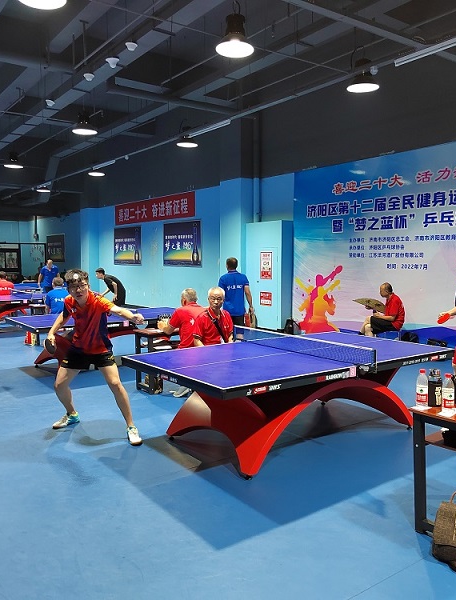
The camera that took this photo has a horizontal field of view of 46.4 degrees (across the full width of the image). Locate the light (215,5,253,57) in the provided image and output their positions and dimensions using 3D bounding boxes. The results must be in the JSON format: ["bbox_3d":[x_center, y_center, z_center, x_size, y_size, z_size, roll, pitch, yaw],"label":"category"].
[{"bbox_3d":[0.079,-2.869,5.681,0.420,0.380,0.420,0,4,0],"label":"light"}]

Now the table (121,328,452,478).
[{"bbox_3d":[0.625,0.819,4.952,2.740,0.860,1.640,-3,5,-36],"label":"table"}]

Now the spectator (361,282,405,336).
[{"bbox_3d":[2.559,0.339,8.853,0.800,1.220,0.520,1,5,17],"label":"spectator"}]

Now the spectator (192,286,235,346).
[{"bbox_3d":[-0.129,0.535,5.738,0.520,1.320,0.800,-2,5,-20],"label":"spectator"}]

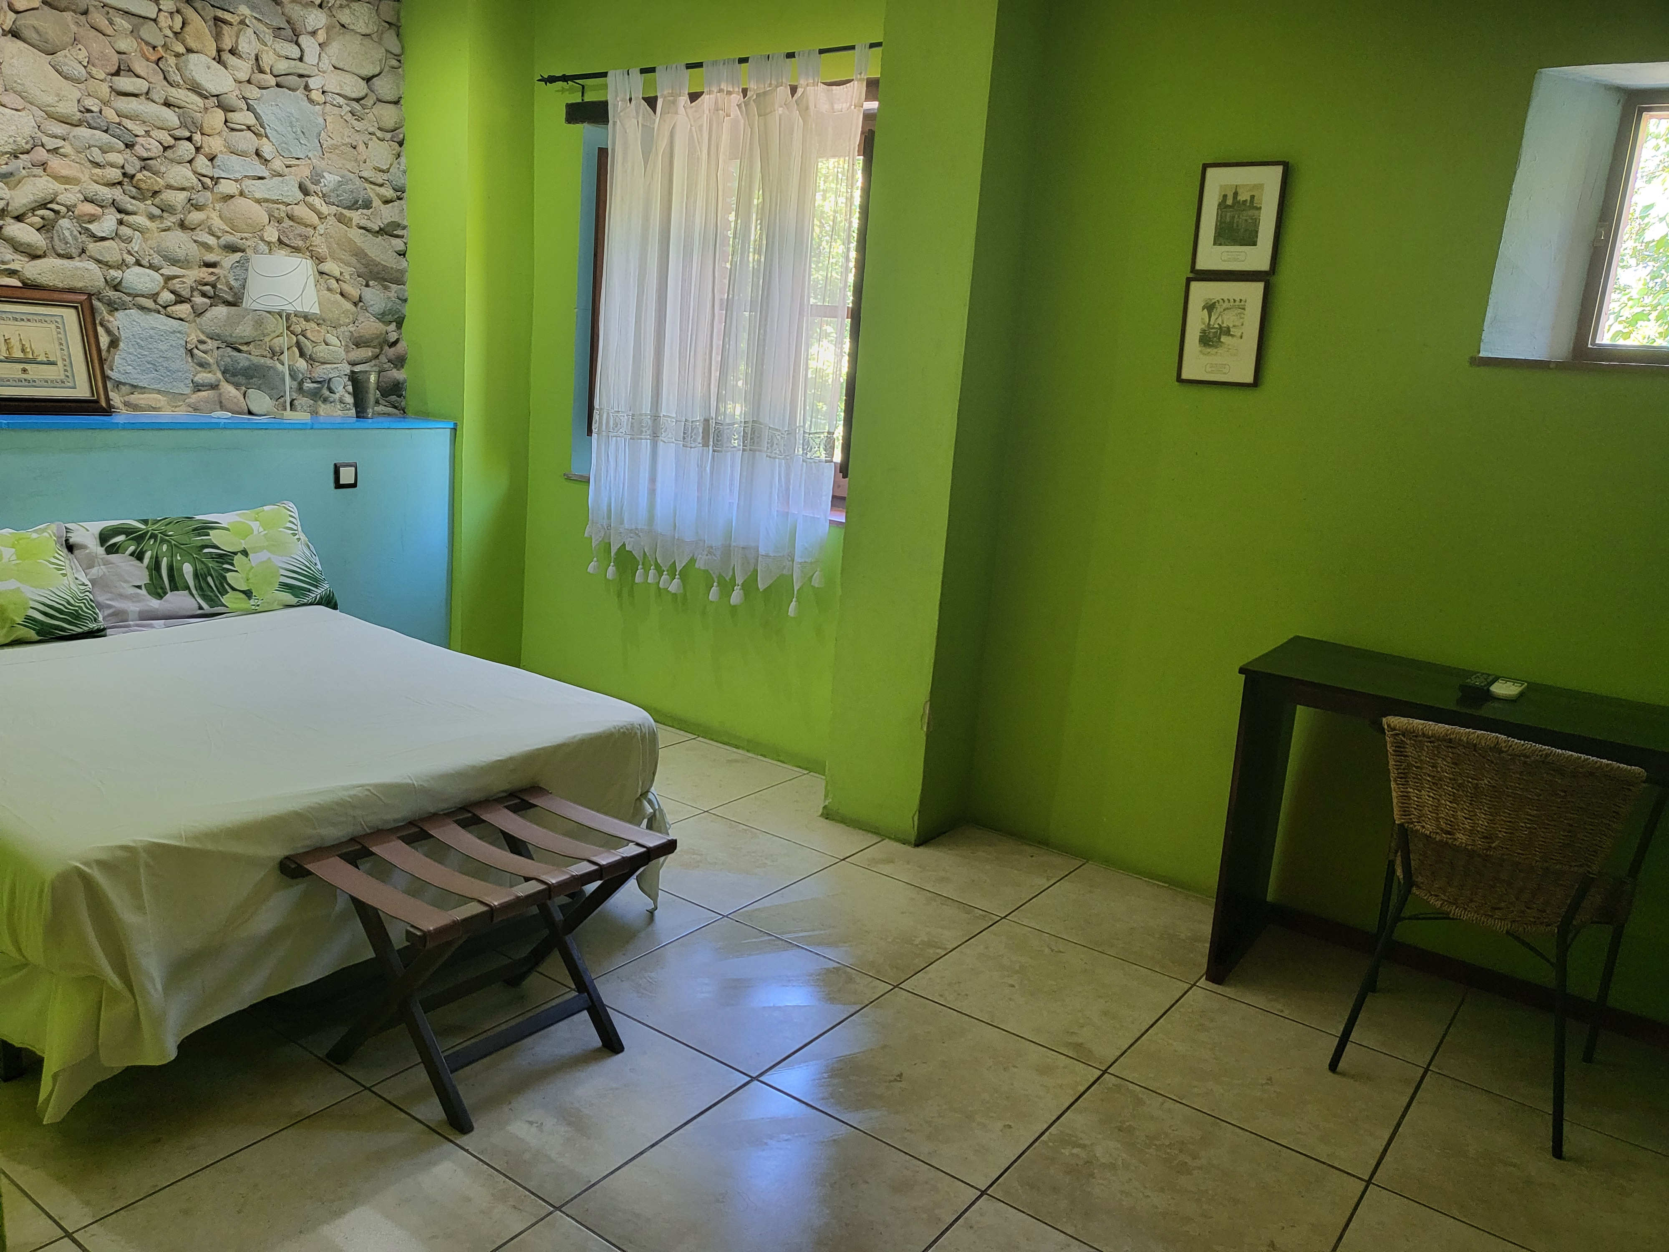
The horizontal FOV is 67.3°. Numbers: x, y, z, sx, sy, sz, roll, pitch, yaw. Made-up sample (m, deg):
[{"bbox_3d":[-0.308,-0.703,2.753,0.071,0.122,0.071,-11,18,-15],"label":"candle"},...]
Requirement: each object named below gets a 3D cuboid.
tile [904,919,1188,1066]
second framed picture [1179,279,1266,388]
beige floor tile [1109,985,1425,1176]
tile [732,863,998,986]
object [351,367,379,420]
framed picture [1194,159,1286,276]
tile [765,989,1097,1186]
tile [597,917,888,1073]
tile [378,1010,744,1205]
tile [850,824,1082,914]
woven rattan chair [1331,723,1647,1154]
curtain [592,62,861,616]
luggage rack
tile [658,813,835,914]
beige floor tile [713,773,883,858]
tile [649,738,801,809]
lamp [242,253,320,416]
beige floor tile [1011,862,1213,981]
[{"bbox_3d":[0.489,0.823,2.850,0.500,0.012,0.500,13,14,34],"label":"tile"},{"bbox_3d":[0.997,-0.753,3.216,0.214,0.267,0.020,13,15,34],"label":"second framed picture"},{"bbox_3d":[0.894,0.913,2.571,0.500,0.012,0.500,13,14,34],"label":"beige floor tile"},{"bbox_3d":[0.086,0.738,3.162,0.500,0.010,0.500,13,15,34],"label":"tile"},{"bbox_3d":[-1.673,-0.826,4.468,0.102,0.168,0.102,13,15,34],"label":"object"},{"bbox_3d":[1.019,-1.024,3.158,0.213,0.269,0.020,13,15,34],"label":"framed picture"},{"bbox_3d":[0.198,0.885,2.449,0.500,0.012,0.500,13,14,34],"label":"tile"},{"bbox_3d":[-0.207,0.795,2.728,0.500,0.012,0.500,13,14,34],"label":"tile"},{"bbox_3d":[-0.498,0.857,2.326,0.500,0.012,0.500,13,14,34],"label":"tile"},{"bbox_3d":[0.380,0.675,3.567,0.500,0.010,0.500,13,15,34],"label":"tile"},{"bbox_3d":[1.357,0.565,2.591,0.470,0.763,0.485,13,15,34],"label":"woven rattan chair"},{"bbox_3d":[-0.409,-0.938,4.102,1.110,1.730,0.100,13,14,34],"label":"curtain"},{"bbox_3d":[-0.663,0.623,2.396,0.412,0.419,0.578,13,15,34],"label":"luggage rack"},{"bbox_3d":[-0.321,0.641,3.409,0.500,0.012,0.500,13,14,34],"label":"tile"},{"bbox_3d":[-0.030,0.579,3.811,0.500,0.012,0.500,13,14,34],"label":"beige floor tile"},{"bbox_3d":[-0.437,0.489,4.132,0.500,0.010,0.500,13,15,34],"label":"tile"},{"bbox_3d":[-1.819,-0.949,4.131,0.252,0.530,0.252,13,14,34],"label":"lamp"},{"bbox_3d":[0.788,0.768,3.285,0.500,0.010,0.500,13,15,34],"label":"beige floor tile"}]

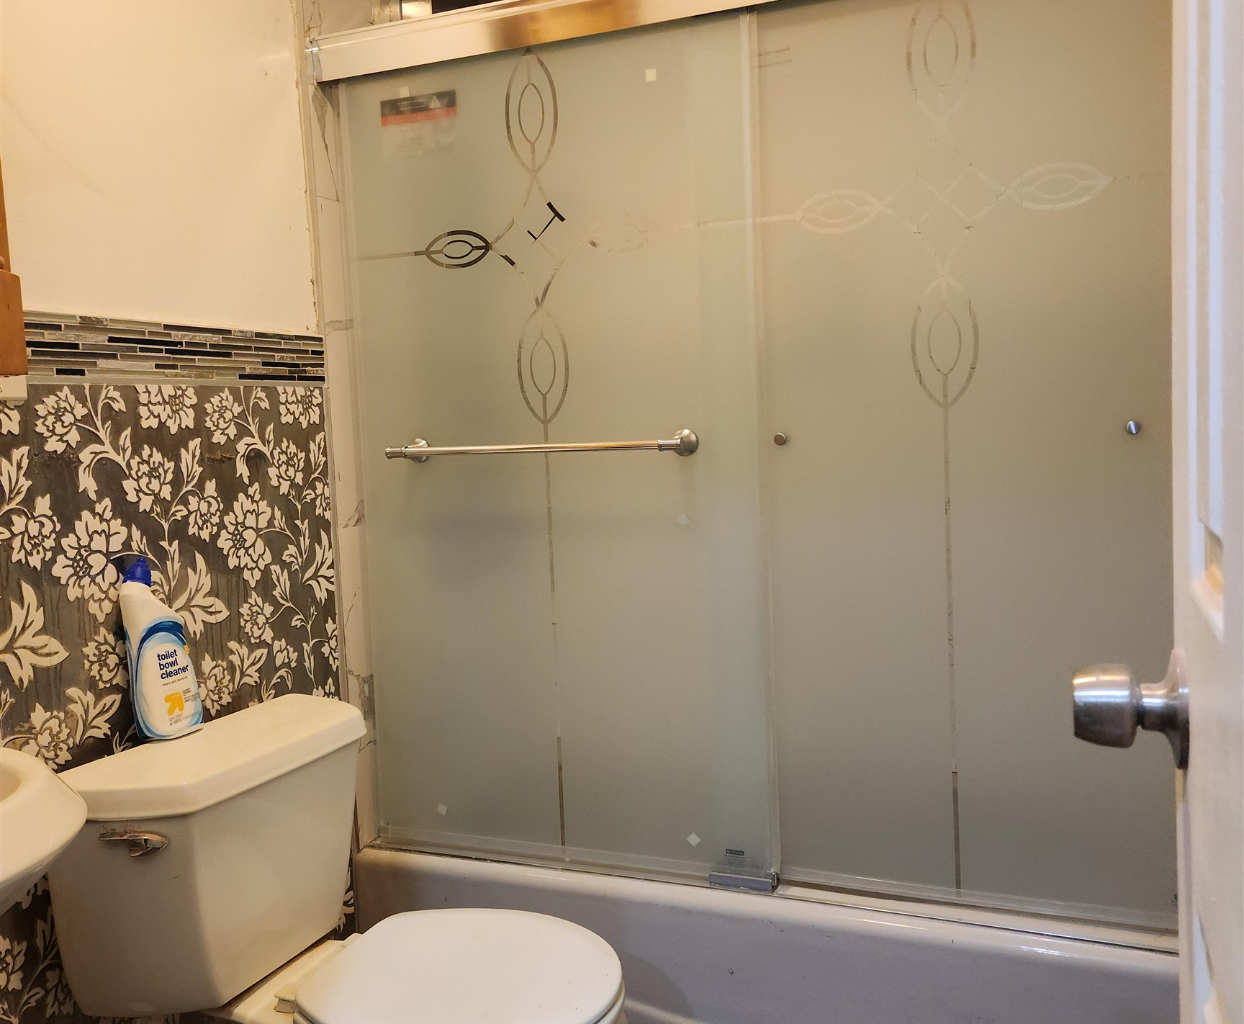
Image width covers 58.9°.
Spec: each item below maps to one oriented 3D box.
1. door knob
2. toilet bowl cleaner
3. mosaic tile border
[{"bbox_3d":[0.301,0.115,0.657,0.061,0.070,0.070,0,5,22],"label":"door knob"},{"bbox_3d":[-0.649,0.185,1.525,0.060,0.260,0.100,-8,2,23],"label":"toilet bowl cleaner"},{"bbox_3d":[-0.640,-0.238,1.677,0.010,0.090,0.610,0,5,22],"label":"mosaic tile border"}]

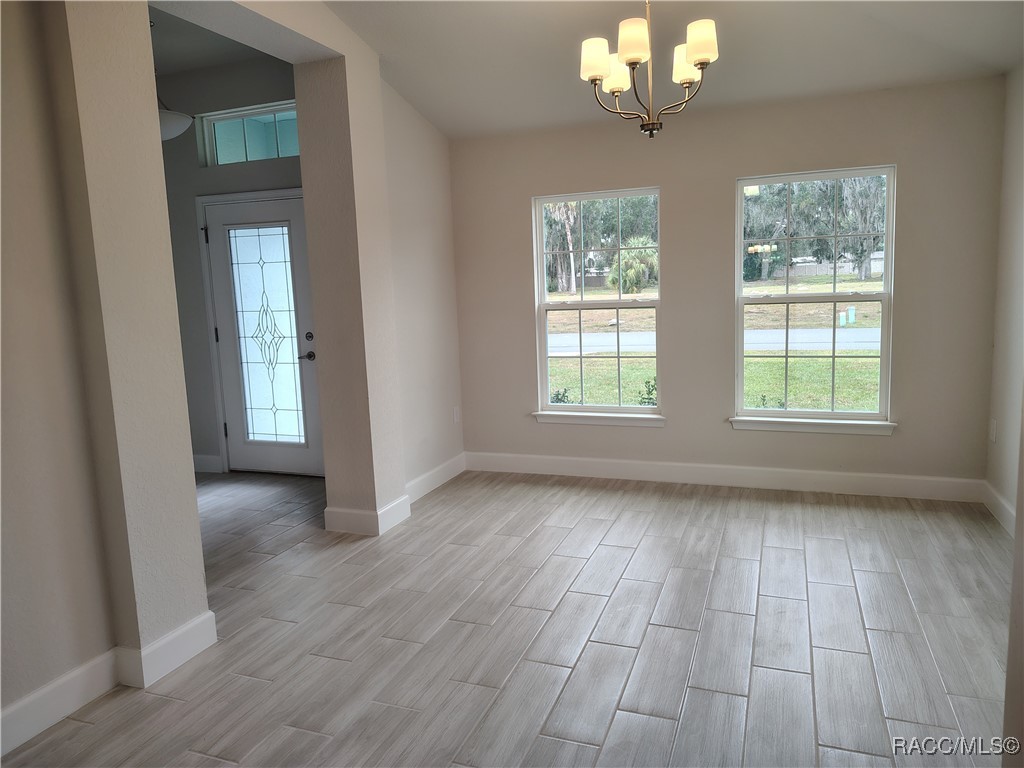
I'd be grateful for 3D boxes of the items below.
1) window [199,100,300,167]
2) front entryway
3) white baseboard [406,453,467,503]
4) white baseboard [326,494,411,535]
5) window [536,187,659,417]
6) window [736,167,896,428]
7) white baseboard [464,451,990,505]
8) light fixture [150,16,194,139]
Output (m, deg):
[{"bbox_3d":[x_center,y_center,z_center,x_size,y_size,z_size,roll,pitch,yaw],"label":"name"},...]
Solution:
[{"bbox_3d":[-1.884,-1.808,5.171,0.946,0.369,0.100,1,8,21],"label":"window"},{"bbox_3d":[-1.832,-0.347,5.354,1.037,2.127,0.100,1,8,21],"label":"front entryway"},{"bbox_3d":[-0.564,0.665,4.921,0.018,0.142,1.081,1,8,21],"label":"white baseboard"},{"bbox_3d":[-0.859,0.765,4.245,0.369,0.142,0.369,1,8,21],"label":"white baseboard"},{"bbox_3d":[0.603,-0.551,4.946,0.878,1.511,0.100,1,8,21],"label":"window"},{"bbox_3d":[1.875,-0.519,4.446,0.911,1.554,0.120,1,8,21],"label":"window"},{"bbox_3d":[1.219,0.613,4.817,3.381,0.142,0.018,1,8,21],"label":"white baseboard"},{"bbox_3d":[-2.196,-1.856,4.365,0.410,0.695,0.410,1,8,21],"label":"light fixture"}]

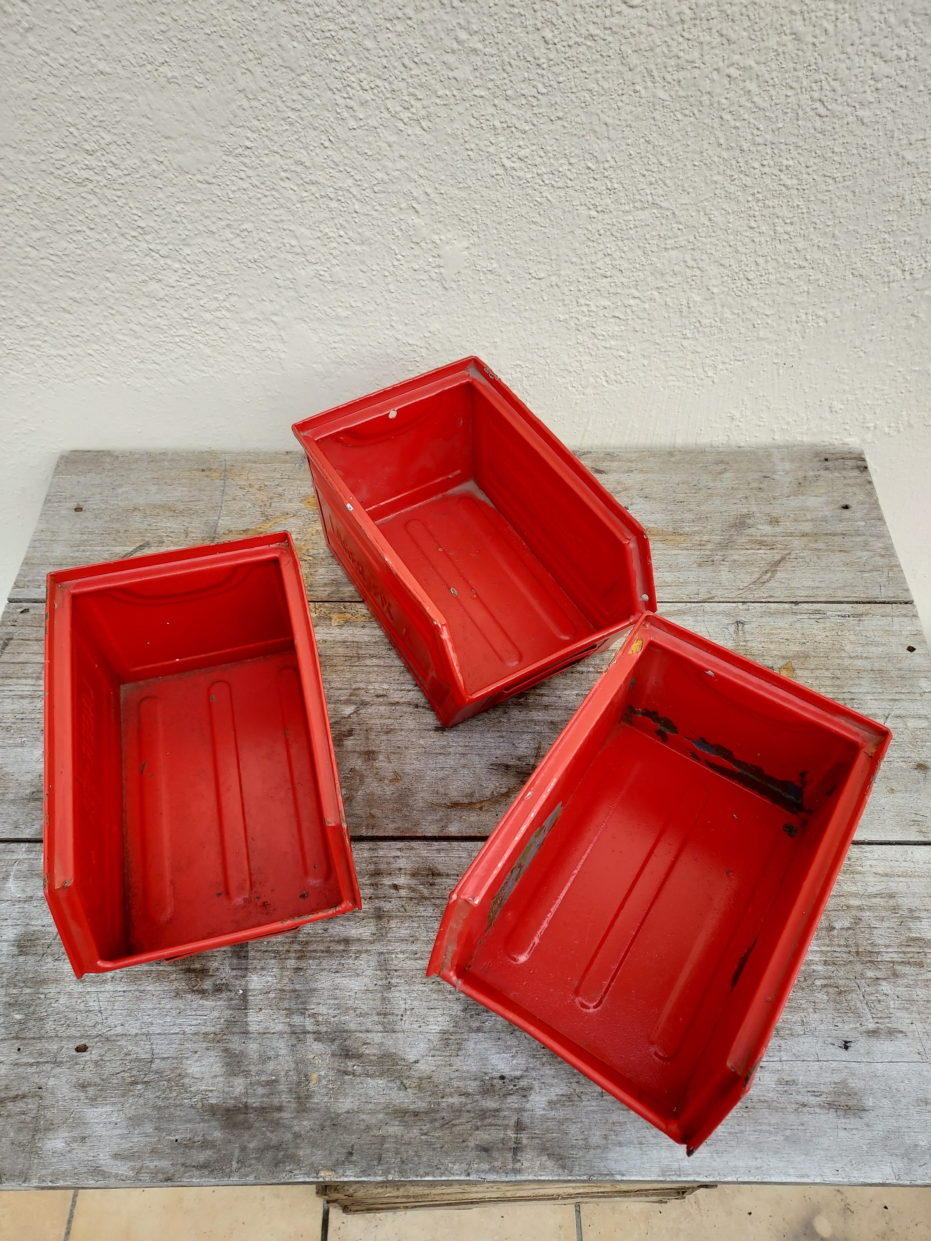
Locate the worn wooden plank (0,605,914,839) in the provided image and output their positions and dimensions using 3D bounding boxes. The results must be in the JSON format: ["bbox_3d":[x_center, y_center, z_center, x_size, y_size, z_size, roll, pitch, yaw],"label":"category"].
[{"bbox_3d":[-0.005,0.070,0.623,0.703,0.022,0.187,0,55,0],"label":"worn wooden plank"}]

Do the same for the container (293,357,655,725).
[{"bbox_3d":[0.004,-0.050,0.617,0.148,0.125,0.231,-26,59,-17],"label":"container"}]

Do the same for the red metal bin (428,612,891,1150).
[{"bbox_3d":[0.105,0.142,0.484,0.148,0.125,0.231,28,60,18],"label":"red metal bin"}]

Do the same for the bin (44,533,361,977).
[{"bbox_3d":[-0.155,0.084,0.525,0.148,0.125,0.231,-12,56,-8],"label":"bin"}]

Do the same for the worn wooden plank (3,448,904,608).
[{"bbox_3d":[-0.005,-0.077,0.725,0.710,0.022,0.168,0,55,0],"label":"worn wooden plank"}]

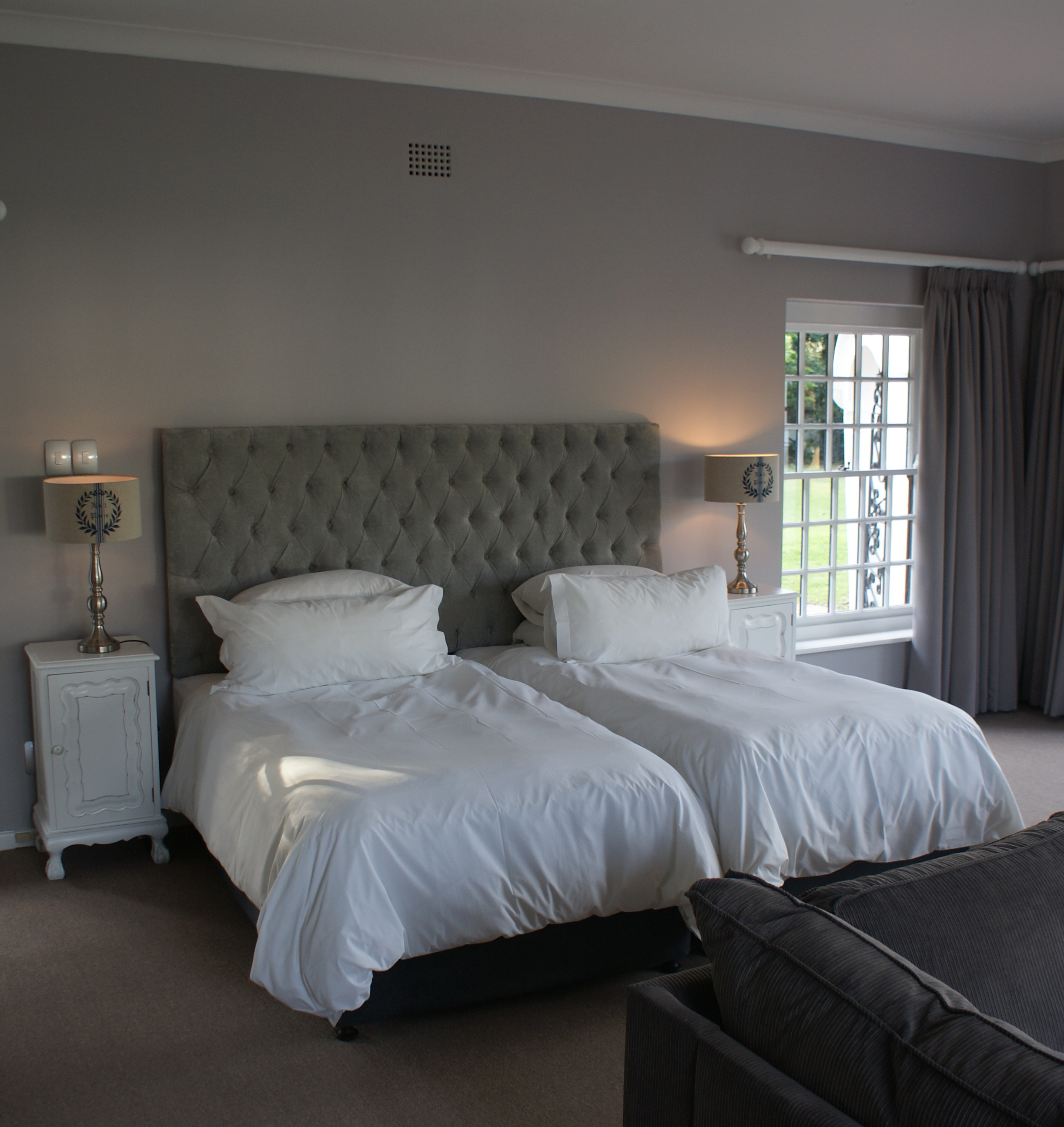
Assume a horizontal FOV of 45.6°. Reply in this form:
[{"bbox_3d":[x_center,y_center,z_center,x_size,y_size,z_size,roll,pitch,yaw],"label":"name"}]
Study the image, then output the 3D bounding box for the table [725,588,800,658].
[{"bbox_3d":[0.901,0.506,5.774,0.420,0.767,0.382,-4,9,-27],"label":"table"}]

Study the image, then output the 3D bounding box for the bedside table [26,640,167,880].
[{"bbox_3d":[-1.554,0.677,4.525,0.420,0.767,0.382,-4,9,-27],"label":"bedside table"}]

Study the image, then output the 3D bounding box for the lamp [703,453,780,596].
[{"bbox_3d":[0.953,-0.176,5.700,0.307,0.608,0.307,0,8,0],"label":"lamp"}]

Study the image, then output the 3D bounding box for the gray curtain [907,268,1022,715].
[{"bbox_3d":[2.212,-0.346,6.428,0.681,2.266,0.183,-4,9,-27],"label":"gray curtain"}]

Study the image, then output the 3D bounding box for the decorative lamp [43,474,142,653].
[{"bbox_3d":[-1.541,-0.003,4.463,0.307,0.608,0.307,-4,9,-27],"label":"decorative lamp"}]

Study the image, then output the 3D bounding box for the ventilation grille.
[{"bbox_3d":[-0.407,-1.607,5.047,0.188,0.135,0.023,-4,9,-27],"label":"ventilation grille"}]

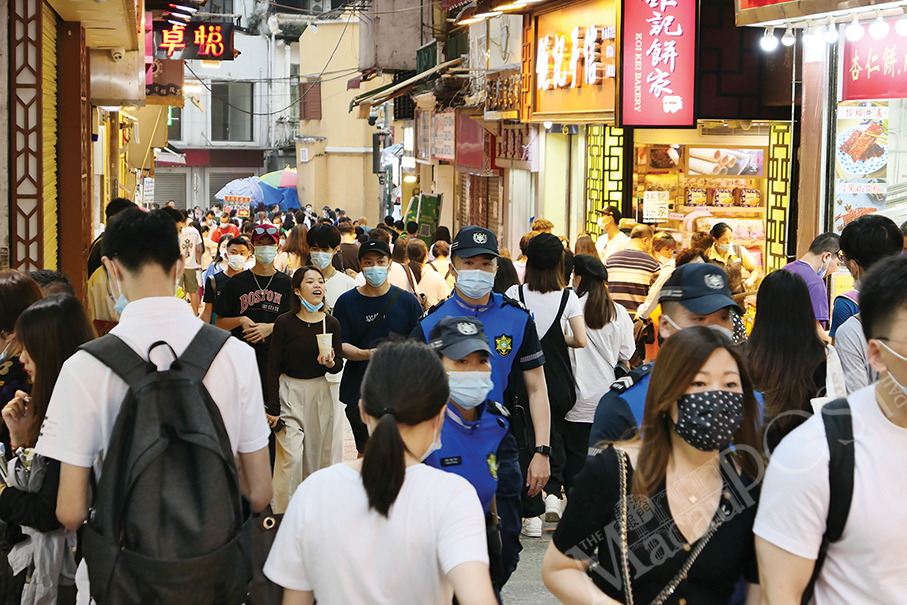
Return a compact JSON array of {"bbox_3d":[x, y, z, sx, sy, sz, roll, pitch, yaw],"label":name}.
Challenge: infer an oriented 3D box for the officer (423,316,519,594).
[{"bbox_3d":[-0.020,0.830,5.020,0.440,1.600,0.300,-3,6,-30],"label":"officer"}]

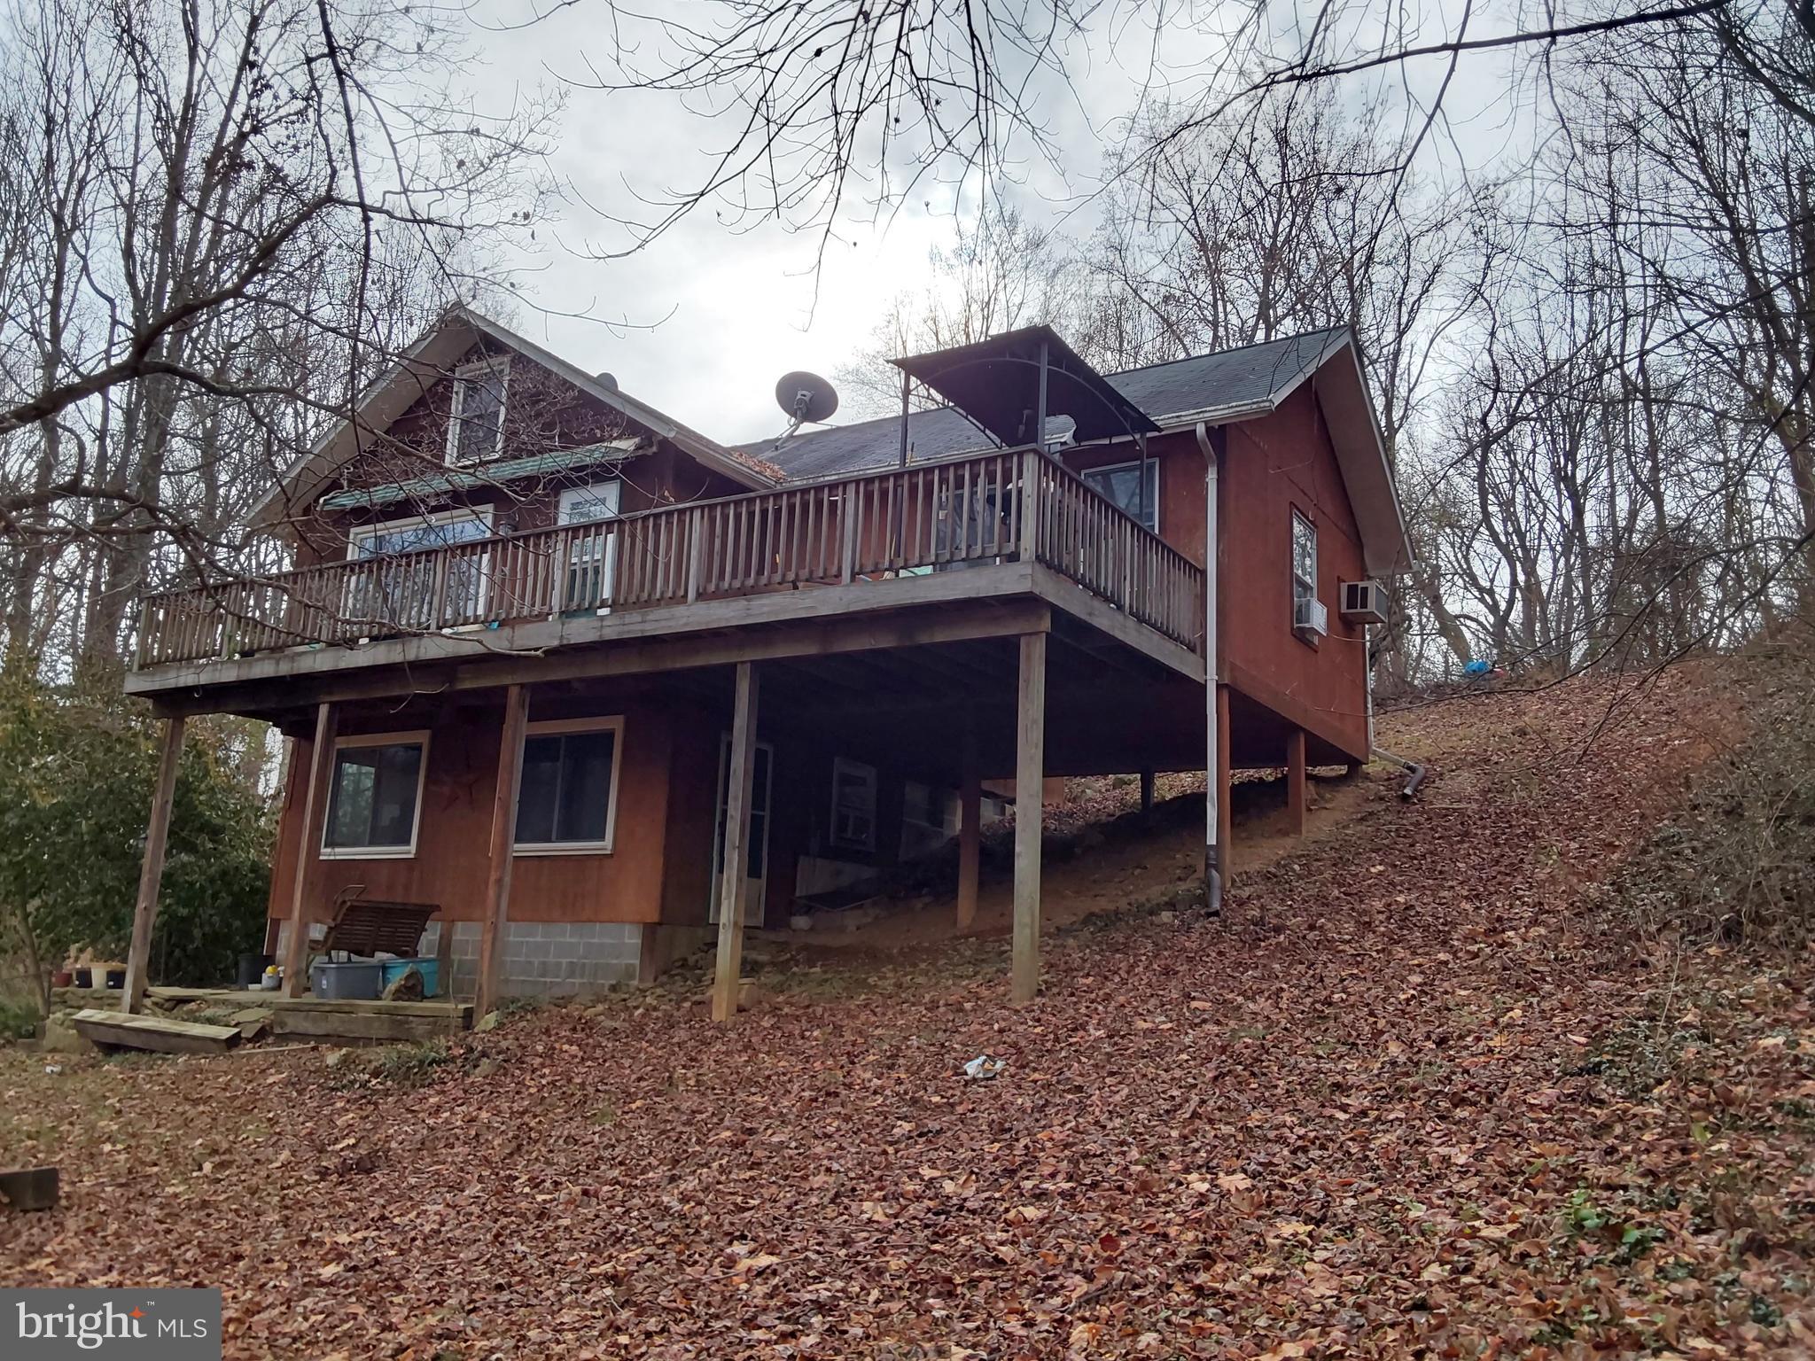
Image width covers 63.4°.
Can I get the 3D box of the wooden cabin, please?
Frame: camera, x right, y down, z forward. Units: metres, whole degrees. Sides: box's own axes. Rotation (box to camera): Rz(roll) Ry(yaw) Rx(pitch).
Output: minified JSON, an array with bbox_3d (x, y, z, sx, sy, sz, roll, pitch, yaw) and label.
[{"bbox_3d":[-0.812,0.205,18.734,12.460,8.400,11.380,-5,-14,31],"label":"wooden cabin"}]

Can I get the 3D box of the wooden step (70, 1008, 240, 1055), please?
[{"bbox_3d":[-7.432,3.490,14.542,1.620,0.200,0.250,6,5,5],"label":"wooden step"}]

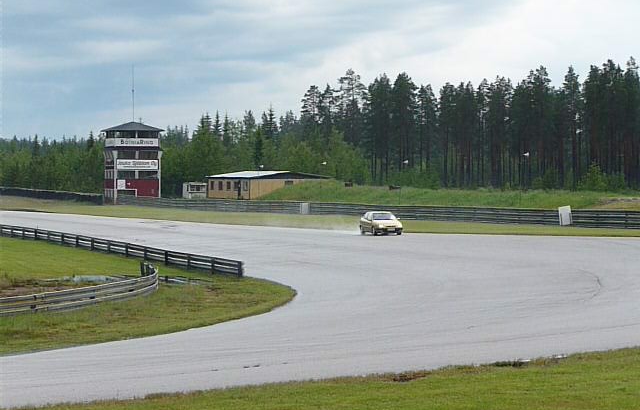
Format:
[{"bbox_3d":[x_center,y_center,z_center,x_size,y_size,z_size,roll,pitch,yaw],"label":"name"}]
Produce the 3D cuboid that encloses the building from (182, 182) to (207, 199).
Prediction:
[{"bbox_3d":[-16.100,-1.800,246.000,2.500,2.250,2.700,0,1,-20],"label":"building"}]

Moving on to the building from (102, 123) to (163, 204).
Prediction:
[{"bbox_3d":[-23.200,-5.100,235.600,6.600,10.200,6.600,0,1,-20],"label":"building"}]

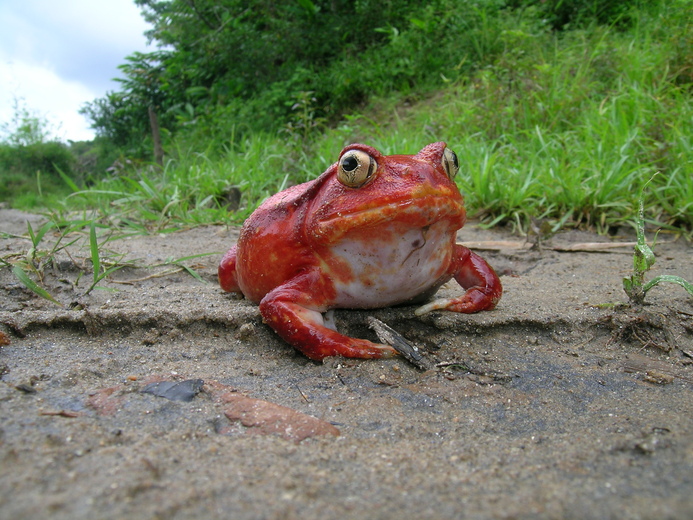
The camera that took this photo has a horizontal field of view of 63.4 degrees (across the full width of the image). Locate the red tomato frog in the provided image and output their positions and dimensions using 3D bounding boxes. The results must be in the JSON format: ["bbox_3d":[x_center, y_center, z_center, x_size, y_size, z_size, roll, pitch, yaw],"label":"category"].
[{"bbox_3d":[0.004,-0.007,0.180,0.081,0.057,0.088,-5,8,-38],"label":"red tomato frog"}]

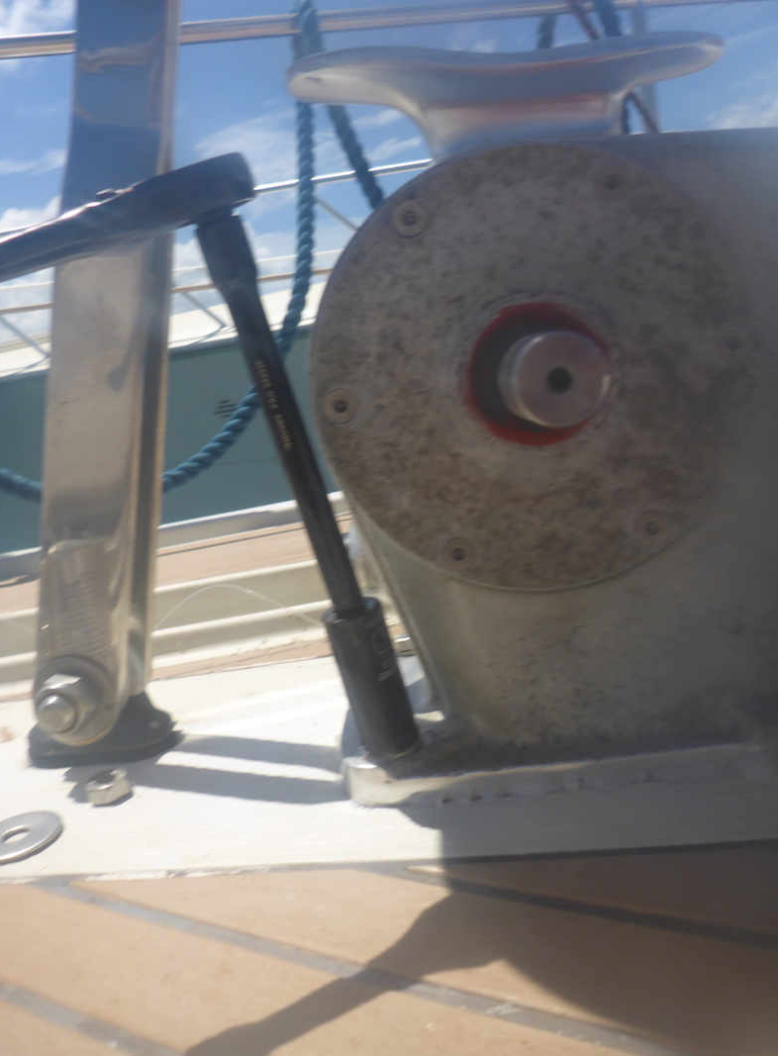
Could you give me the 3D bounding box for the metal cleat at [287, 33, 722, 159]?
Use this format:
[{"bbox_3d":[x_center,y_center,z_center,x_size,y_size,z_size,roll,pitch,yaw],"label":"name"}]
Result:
[{"bbox_3d":[0.044,-0.153,0.307,0.155,0.043,0.034,-8,11,-7],"label":"metal cleat"}]

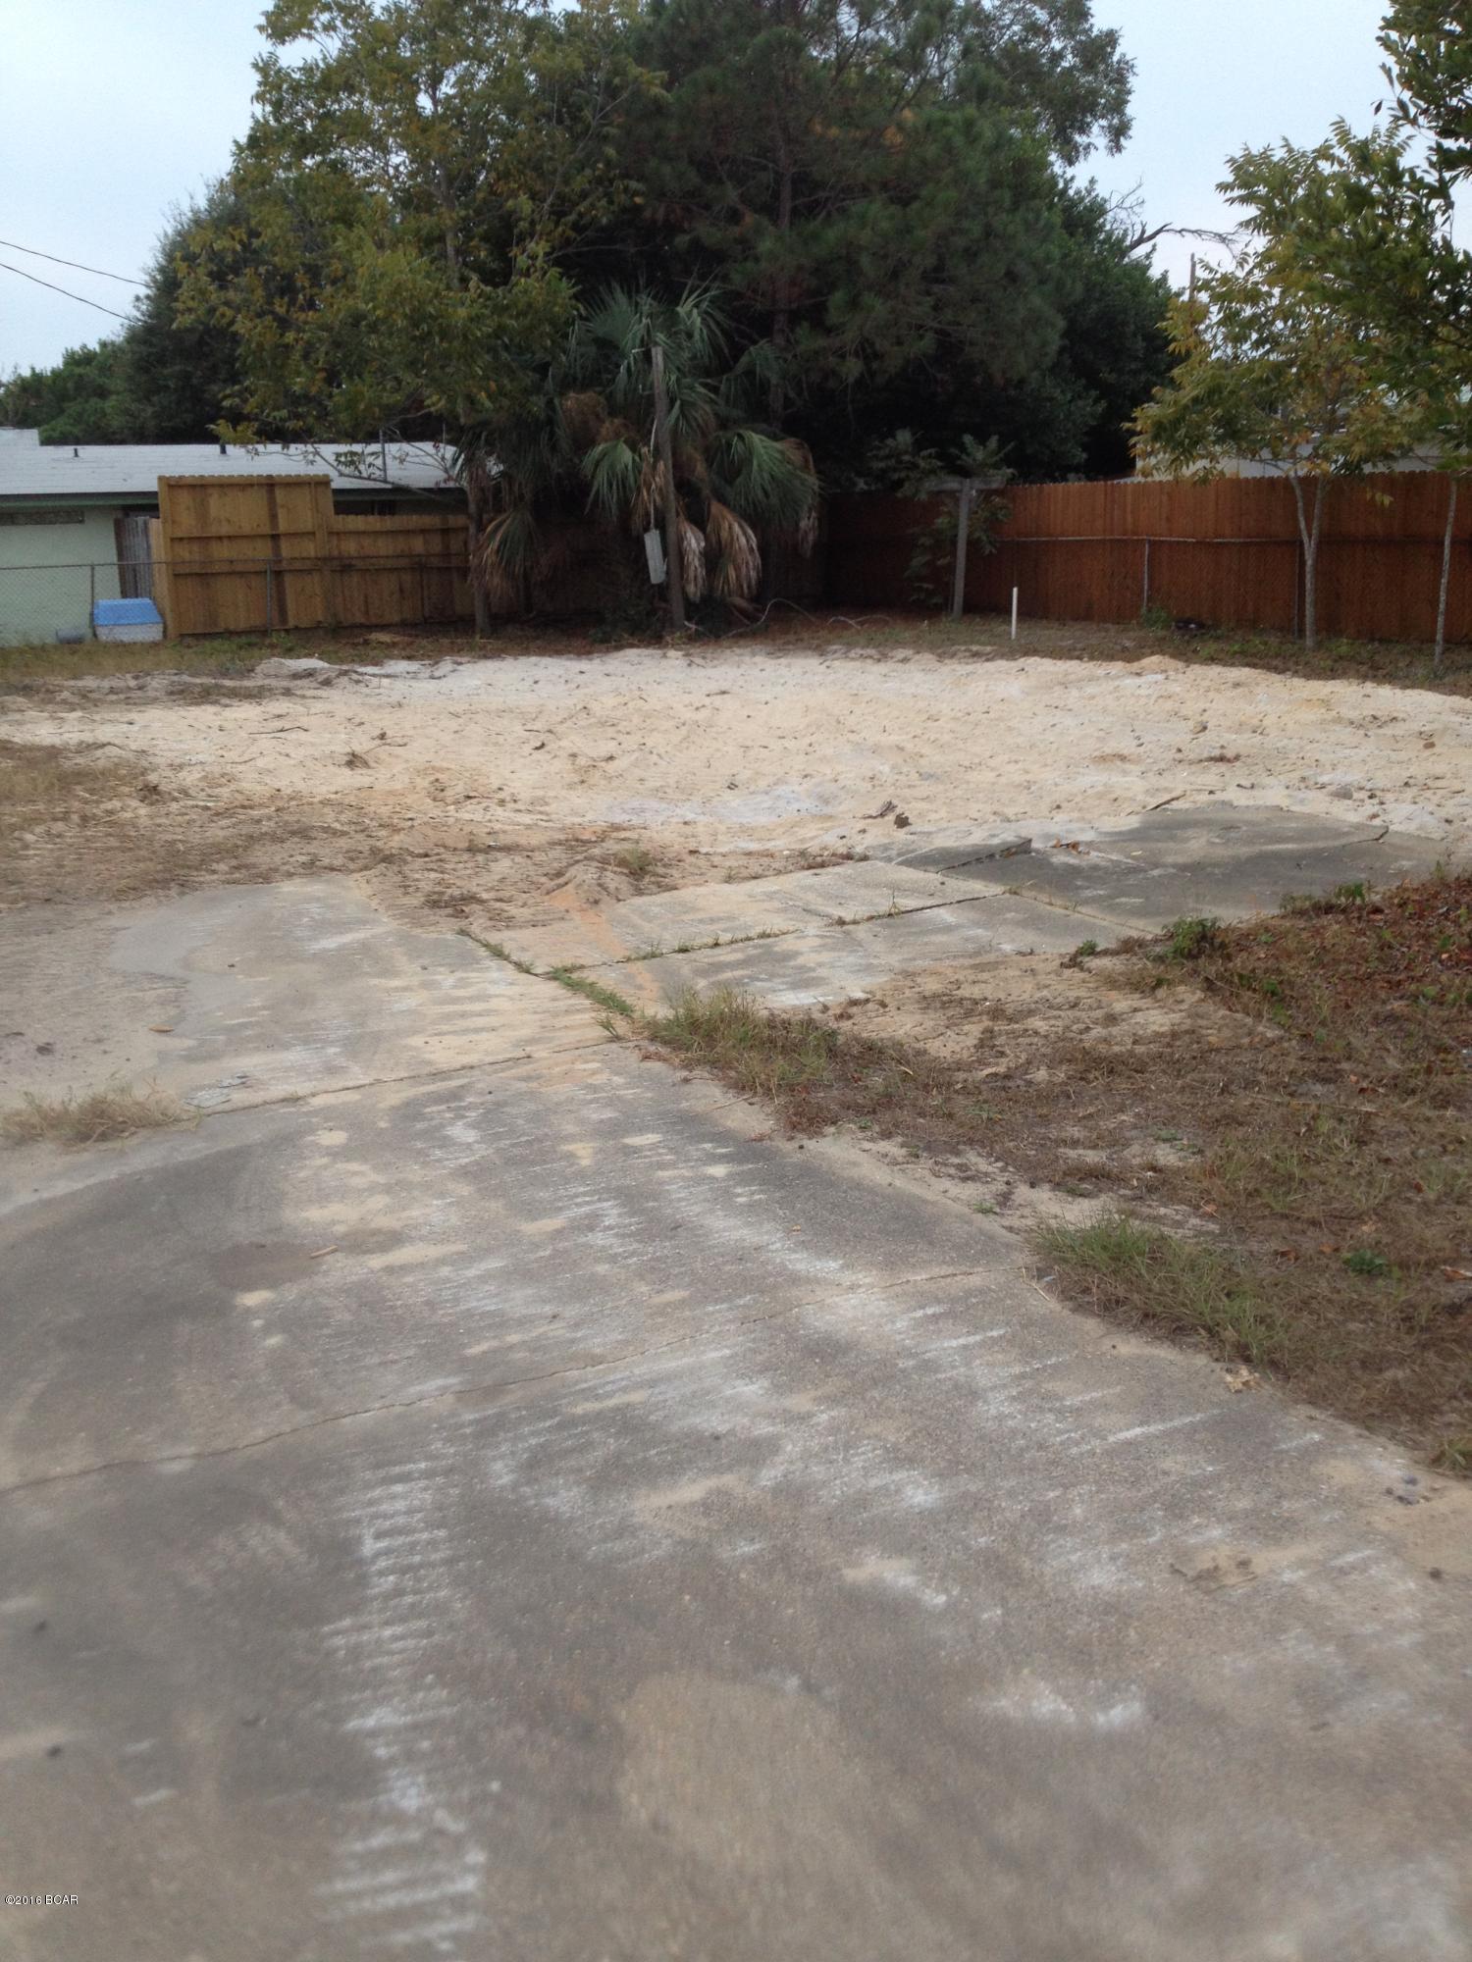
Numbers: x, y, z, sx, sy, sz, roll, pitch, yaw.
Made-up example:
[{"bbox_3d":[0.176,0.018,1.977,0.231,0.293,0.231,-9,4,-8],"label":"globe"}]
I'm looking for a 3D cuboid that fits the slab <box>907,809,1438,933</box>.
[{"bbox_3d":[2.114,-0.488,8.825,2.450,0.120,2.070,-9,16,-30],"label":"slab"}]

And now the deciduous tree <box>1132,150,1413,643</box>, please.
[{"bbox_3d":[5.592,-5.918,20.413,2.934,4.985,2.900,-2,14,0],"label":"deciduous tree"}]

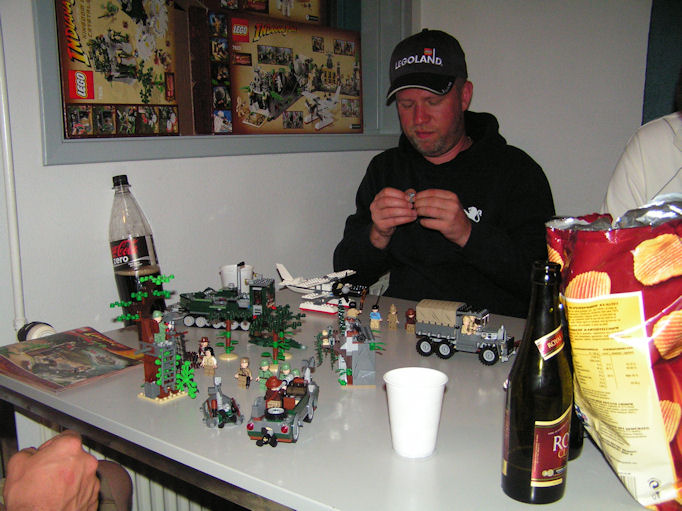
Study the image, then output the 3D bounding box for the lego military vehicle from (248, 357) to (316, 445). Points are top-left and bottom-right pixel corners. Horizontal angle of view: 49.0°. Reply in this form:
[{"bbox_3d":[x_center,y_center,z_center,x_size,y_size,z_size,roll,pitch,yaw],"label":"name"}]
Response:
[{"bbox_3d":[-0.069,0.175,0.919,0.058,0.070,0.118,3,11,13],"label":"lego military vehicle"}]

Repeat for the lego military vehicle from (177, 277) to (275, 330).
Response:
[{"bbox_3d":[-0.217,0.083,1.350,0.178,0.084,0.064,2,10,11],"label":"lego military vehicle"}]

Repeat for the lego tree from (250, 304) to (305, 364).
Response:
[{"bbox_3d":[-0.095,0.123,1.120,0.076,0.090,0.070,0,10,0],"label":"lego tree"}]

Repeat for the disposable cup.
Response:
[{"bbox_3d":[0.083,0.178,0.841,0.072,0.084,0.072,0,10,0],"label":"disposable cup"}]

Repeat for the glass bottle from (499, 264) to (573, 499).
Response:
[{"bbox_3d":[0.196,0.123,0.738,0.062,0.231,0.062,-3,11,-19],"label":"glass bottle"}]

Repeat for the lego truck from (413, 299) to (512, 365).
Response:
[{"bbox_3d":[0.201,0.122,1.191,0.151,0.079,0.060,5,11,23],"label":"lego truck"}]

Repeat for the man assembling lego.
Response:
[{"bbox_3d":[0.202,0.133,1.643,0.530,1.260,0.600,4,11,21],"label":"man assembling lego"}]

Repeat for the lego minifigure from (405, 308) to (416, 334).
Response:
[{"bbox_3d":[0.123,0.116,1.321,0.025,0.042,0.018,1,11,6],"label":"lego minifigure"}]

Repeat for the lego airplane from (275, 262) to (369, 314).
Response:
[{"bbox_3d":[-0.056,0.064,1.491,0.172,0.080,0.180,6,12,29],"label":"lego airplane"}]

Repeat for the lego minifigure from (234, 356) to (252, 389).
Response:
[{"bbox_3d":[-0.135,0.162,1.033,0.024,0.044,0.015,0,10,-3],"label":"lego minifigure"}]

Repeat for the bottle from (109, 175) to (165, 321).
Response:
[{"bbox_3d":[-0.400,-0.006,1.450,0.082,0.295,0.082,-11,5,-20],"label":"bottle"}]

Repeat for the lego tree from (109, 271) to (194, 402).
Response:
[{"bbox_3d":[-0.249,0.108,0.994,0.090,0.163,0.092,9,13,39],"label":"lego tree"}]

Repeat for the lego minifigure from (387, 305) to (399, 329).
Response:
[{"bbox_3d":[0.093,0.109,1.328,0.022,0.045,0.015,0,10,0],"label":"lego minifigure"}]

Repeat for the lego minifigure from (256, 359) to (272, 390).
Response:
[{"bbox_3d":[-0.107,0.166,1.045,0.025,0.042,0.018,-1,11,-7],"label":"lego minifigure"}]

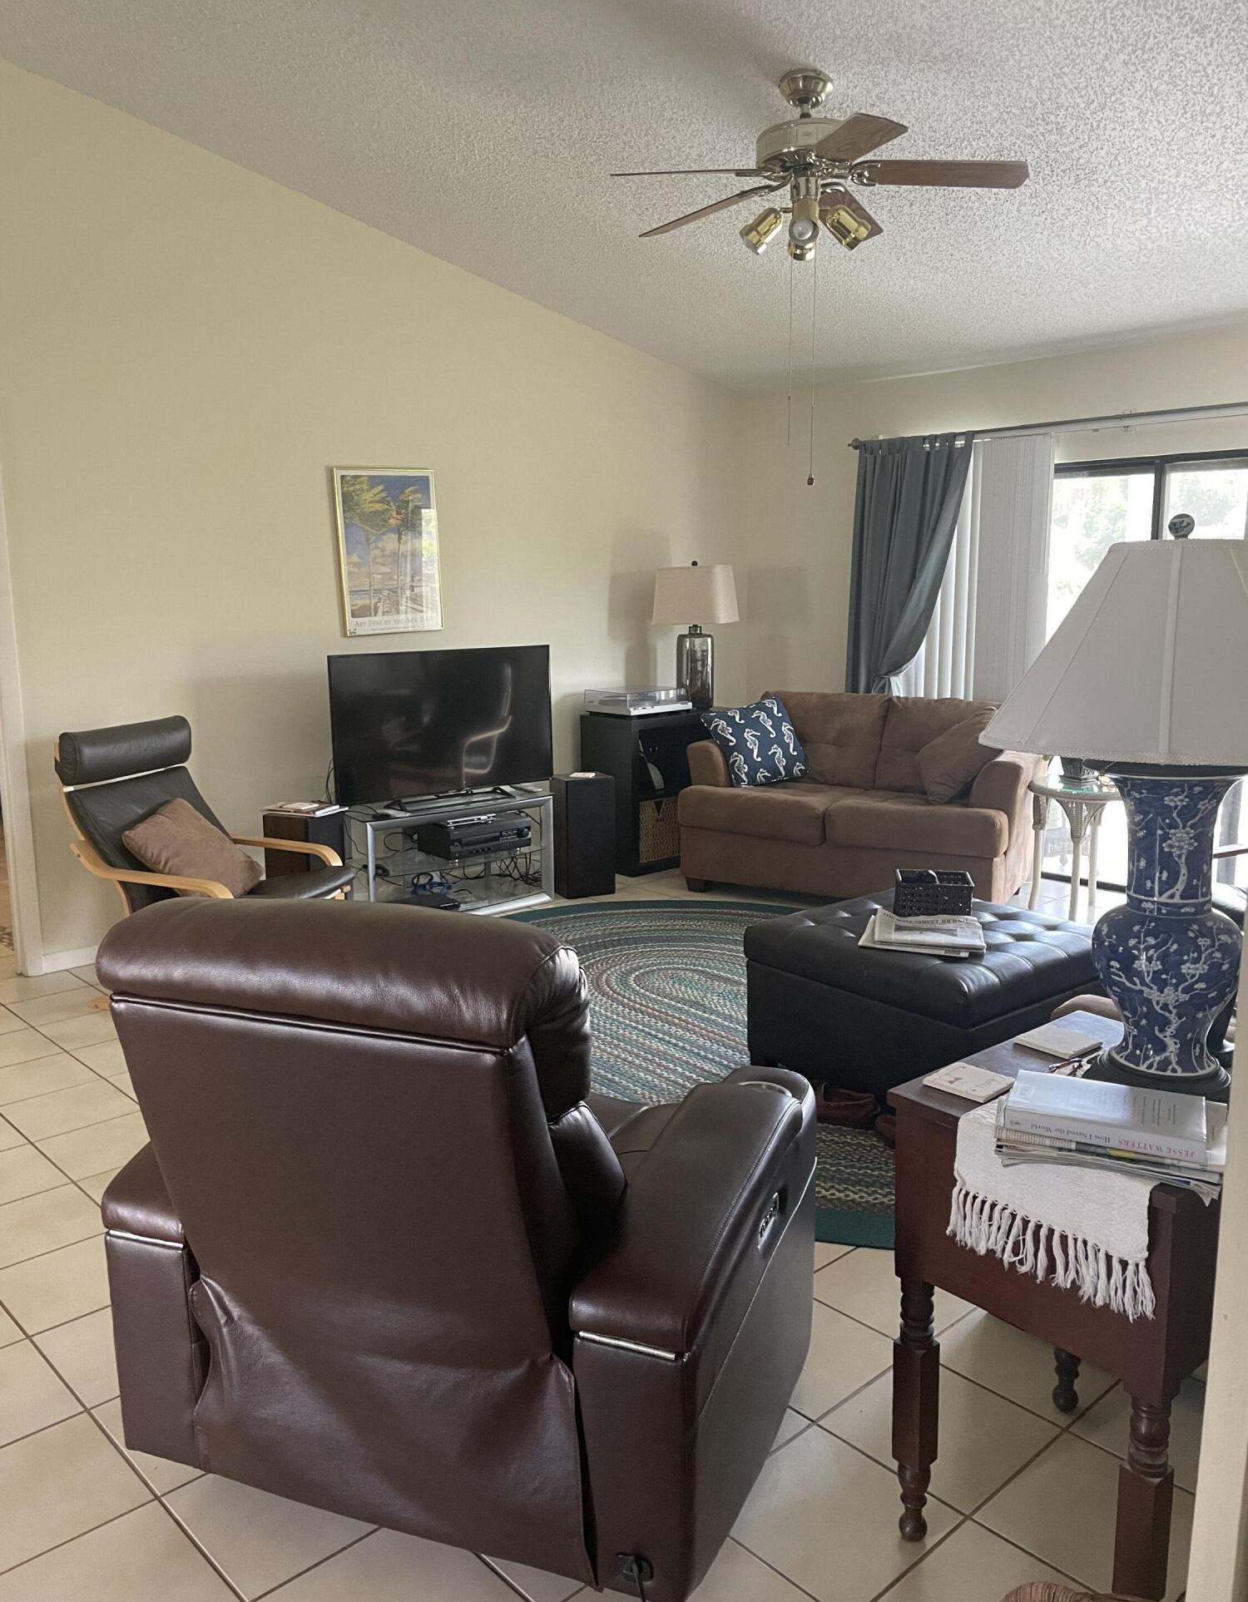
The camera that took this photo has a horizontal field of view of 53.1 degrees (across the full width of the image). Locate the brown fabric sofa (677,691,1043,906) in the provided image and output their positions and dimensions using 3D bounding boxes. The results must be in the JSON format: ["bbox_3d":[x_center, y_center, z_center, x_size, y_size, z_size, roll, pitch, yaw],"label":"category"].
[{"bbox_3d":[1.145,-0.012,5.975,1.530,0.890,0.900,5,11,29],"label":"brown fabric sofa"}]

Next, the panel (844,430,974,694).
[{"bbox_3d":[1.438,-0.744,6.341,0.140,2.140,0.700,-9,13,-42],"label":"panel"}]

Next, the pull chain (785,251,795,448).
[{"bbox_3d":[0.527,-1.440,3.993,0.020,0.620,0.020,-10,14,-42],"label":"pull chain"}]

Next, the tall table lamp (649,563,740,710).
[{"bbox_3d":[0.389,-0.877,6.643,0.400,0.770,0.280,5,11,28],"label":"tall table lamp"}]

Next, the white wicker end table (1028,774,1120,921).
[{"bbox_3d":[2.050,0.215,5.525,0.510,0.583,0.510,-9,13,-42],"label":"white wicker end table"}]

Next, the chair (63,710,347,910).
[{"bbox_3d":[-1.489,0.202,4.529,0.820,0.980,0.680,4,10,21],"label":"chair"}]

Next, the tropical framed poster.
[{"bbox_3d":[-1.027,-1.098,5.521,0.498,0.713,0.030,-11,15,-42],"label":"tropical framed poster"}]

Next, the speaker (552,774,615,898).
[{"bbox_3d":[-0.193,0.159,5.948,0.243,0.558,0.215,-5,11,-25],"label":"speaker"}]

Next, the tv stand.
[{"bbox_3d":[-0.815,0.256,5.600,1.020,0.508,0.420,-9,13,-42],"label":"tv stand"}]

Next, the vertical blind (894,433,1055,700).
[{"bbox_3d":[1.628,-0.668,6.068,0.100,2.080,0.870,-9,13,-42],"label":"vertical blind"}]

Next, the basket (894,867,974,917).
[{"bbox_3d":[0.957,0.284,3.863,0.215,0.102,0.175,2,10,10],"label":"basket"}]

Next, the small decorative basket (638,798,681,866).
[{"bbox_3d":[0.087,0.120,6.569,0.320,0.330,0.330,-9,13,-42],"label":"small decorative basket"}]

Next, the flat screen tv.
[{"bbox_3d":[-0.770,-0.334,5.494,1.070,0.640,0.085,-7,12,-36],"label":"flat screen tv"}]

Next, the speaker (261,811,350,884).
[{"bbox_3d":[-1.286,0.315,5.083,0.215,0.565,0.240,3,10,21],"label":"speaker"}]

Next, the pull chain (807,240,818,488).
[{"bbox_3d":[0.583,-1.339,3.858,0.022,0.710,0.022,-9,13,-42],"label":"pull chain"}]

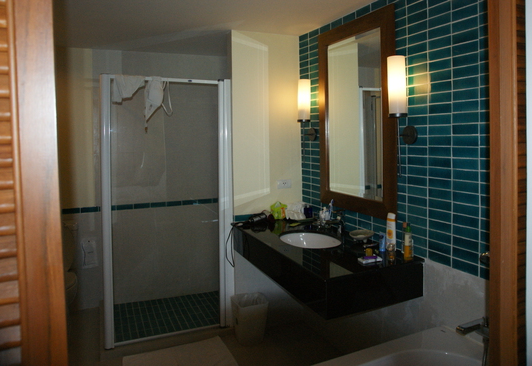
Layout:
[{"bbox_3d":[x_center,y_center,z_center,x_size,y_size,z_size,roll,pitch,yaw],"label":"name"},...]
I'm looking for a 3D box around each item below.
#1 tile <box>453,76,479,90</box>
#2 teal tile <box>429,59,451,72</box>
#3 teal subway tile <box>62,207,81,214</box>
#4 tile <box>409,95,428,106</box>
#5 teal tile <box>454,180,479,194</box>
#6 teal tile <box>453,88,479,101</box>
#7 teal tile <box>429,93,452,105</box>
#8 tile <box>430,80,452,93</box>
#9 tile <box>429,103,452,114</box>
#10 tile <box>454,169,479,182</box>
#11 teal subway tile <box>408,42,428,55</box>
[{"bbox_3d":[0.920,-0.454,1.889,0.010,0.050,0.147,-4,5,-23],"label":"tile"},{"bbox_3d":[0.838,-0.567,1.987,0.010,0.050,0.150,-4,6,-23],"label":"teal tile"},{"bbox_3d":[-1.674,0.246,3.545,0.146,0.049,0.010,-5,6,-22],"label":"teal subway tile"},{"bbox_3d":[0.785,-0.428,2.136,0.010,0.050,0.150,-4,6,-23],"label":"tile"},{"bbox_3d":[0.919,0.016,1.898,0.010,0.050,0.150,-4,6,-23],"label":"teal tile"},{"bbox_3d":[0.922,-0.402,1.893,0.010,0.050,0.147,-4,5,-23],"label":"teal tile"},{"bbox_3d":[0.843,-0.413,1.999,0.010,0.050,0.150,-4,6,-23],"label":"teal tile"},{"bbox_3d":[0.825,-0.455,1.949,0.010,0.049,0.148,-3,5,-22],"label":"tile"},{"bbox_3d":[0.863,-0.364,2.035,0.010,0.050,0.147,-4,5,-23],"label":"tile"},{"bbox_3d":[0.916,-0.033,1.888,0.010,0.049,0.148,-5,6,-23],"label":"tile"},{"bbox_3d":[0.776,-0.689,2.112,0.010,0.050,0.150,-4,6,-23],"label":"teal subway tile"}]

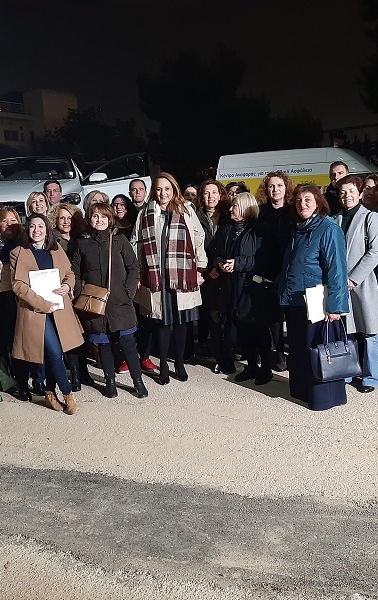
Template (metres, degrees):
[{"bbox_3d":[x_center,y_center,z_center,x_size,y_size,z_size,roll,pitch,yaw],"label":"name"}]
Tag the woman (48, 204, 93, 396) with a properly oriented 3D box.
[{"bbox_3d":[-1.026,-0.009,5.450,0.500,1.651,0.380,-7,9,-25],"label":"woman"}]

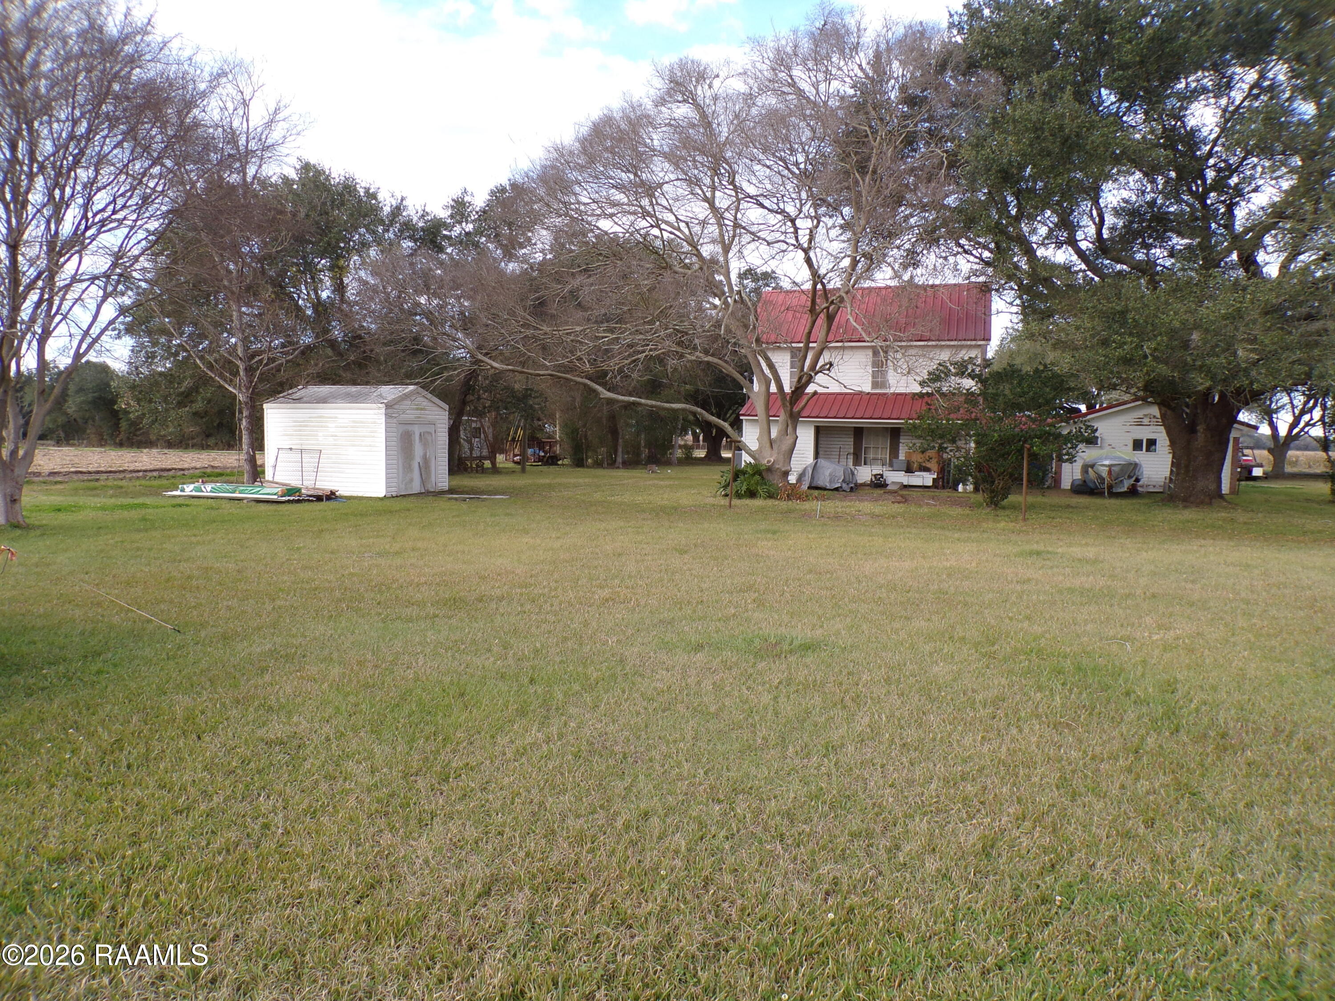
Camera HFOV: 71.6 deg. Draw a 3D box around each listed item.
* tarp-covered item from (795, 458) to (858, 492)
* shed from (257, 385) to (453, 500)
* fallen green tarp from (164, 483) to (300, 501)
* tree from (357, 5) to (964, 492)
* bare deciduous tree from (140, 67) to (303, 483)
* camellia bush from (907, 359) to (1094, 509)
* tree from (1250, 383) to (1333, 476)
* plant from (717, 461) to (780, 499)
[{"bbox_3d":[5.206,-0.843,30.199,1.813,0.991,1.078,2,4,20],"label":"tarp-covered item"},{"bbox_3d":[-8.831,-1.779,26.684,3.802,3.033,3.479,2,4,15],"label":"shed"},{"bbox_3d":[-11.084,-0.272,23.810,3.087,0.353,1.127,2,4,17],"label":"fallen green tarp"},{"bbox_3d":[0.199,-7.089,27.888,16.954,13.628,13.230,1,4,0],"label":"tree"},{"bbox_3d":[-13.138,-6.511,27.357,4.606,12.220,4.606,1,4,0],"label":"bare deciduous tree"},{"bbox_3d":[8.412,-1.649,23.357,4.410,3.696,4.018,1,4,0],"label":"camellia bush"},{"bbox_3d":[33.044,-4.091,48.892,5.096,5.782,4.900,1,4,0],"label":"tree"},{"bbox_3d":[2.282,-0.606,26.323,1.715,1.029,1.568,1,4,0],"label":"plant"}]

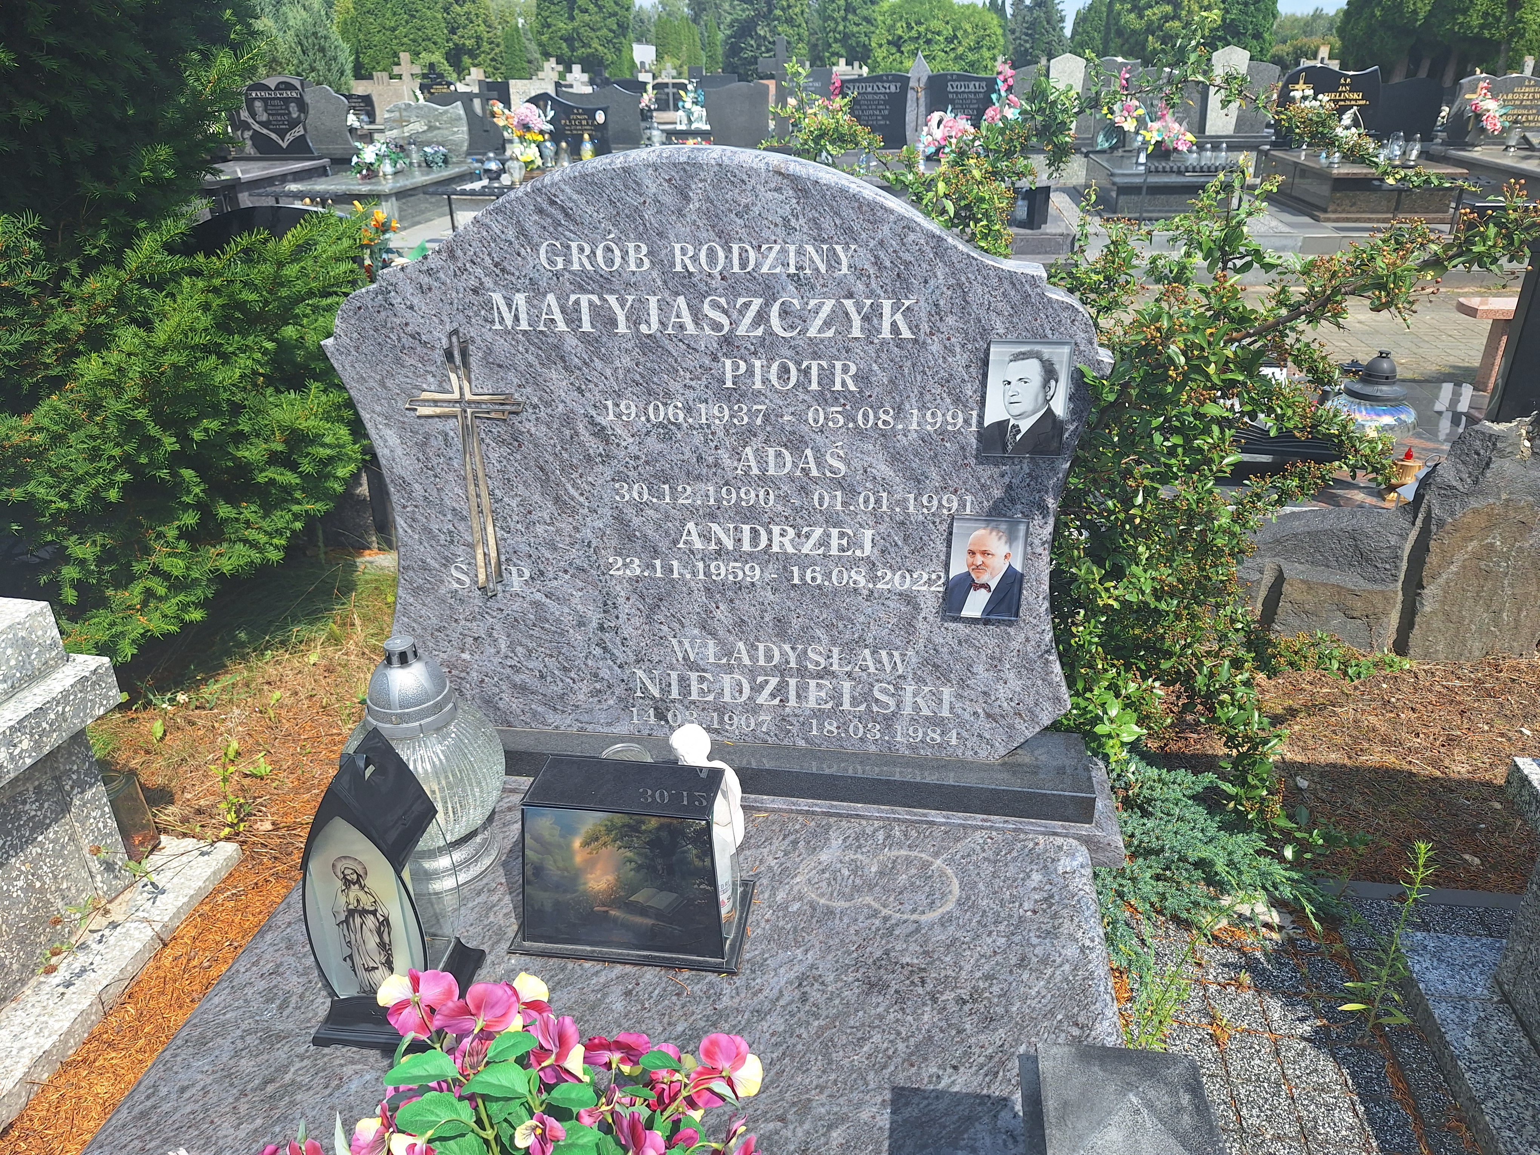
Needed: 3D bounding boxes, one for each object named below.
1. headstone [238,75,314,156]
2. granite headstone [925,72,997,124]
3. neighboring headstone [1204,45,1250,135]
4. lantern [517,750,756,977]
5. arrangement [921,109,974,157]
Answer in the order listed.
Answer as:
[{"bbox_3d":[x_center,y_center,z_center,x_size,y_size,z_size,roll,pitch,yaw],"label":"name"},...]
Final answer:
[{"bbox_3d":[-5.371,-4.950,10.989,0.930,0.770,0.100,3,27,8],"label":"headstone"},{"bbox_3d":[1.925,-4.694,10.282,0.688,0.693,0.080,3,28,8],"label":"granite headstone"},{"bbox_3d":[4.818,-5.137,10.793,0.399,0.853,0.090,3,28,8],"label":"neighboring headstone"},{"bbox_3d":[-0.176,0.349,1.291,0.290,0.210,0.155,3,28,8],"label":"lantern"},{"bbox_3d":[1.665,-4.154,9.550,0.502,0.417,0.330,3,28,8],"label":"arrangement"}]

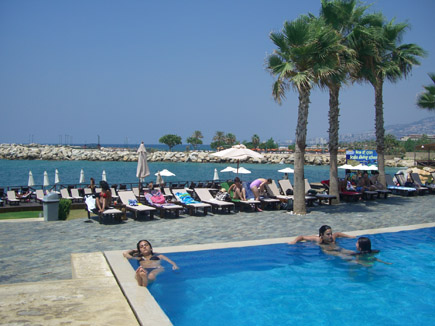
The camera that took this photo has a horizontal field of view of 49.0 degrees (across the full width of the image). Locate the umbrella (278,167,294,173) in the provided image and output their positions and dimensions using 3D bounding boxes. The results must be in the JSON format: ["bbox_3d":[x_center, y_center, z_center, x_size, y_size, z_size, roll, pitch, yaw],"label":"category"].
[{"bbox_3d":[6.693,1.523,45.096,2.000,2.200,2.000,-1,3,-30],"label":"umbrella"}]

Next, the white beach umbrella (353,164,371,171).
[{"bbox_3d":[16.404,1.316,54.542,1.950,2.200,1.950,1,2,0],"label":"white beach umbrella"}]

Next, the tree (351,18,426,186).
[{"bbox_3d":[7.895,-2.609,22.457,3.500,8.290,3.500,1,2,0],"label":"tree"}]

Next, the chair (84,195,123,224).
[{"bbox_3d":[-3.602,1.471,15.177,0.650,0.760,1.850,-1,3,-30],"label":"chair"}]

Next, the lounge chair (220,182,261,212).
[{"bbox_3d":[0.840,1.317,17.807,0.650,0.860,1.820,-1,3,-30],"label":"lounge chair"}]

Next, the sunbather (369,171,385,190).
[{"bbox_3d":[7.174,0.808,21.549,0.500,0.860,0.800,-1,3,-30],"label":"sunbather"}]

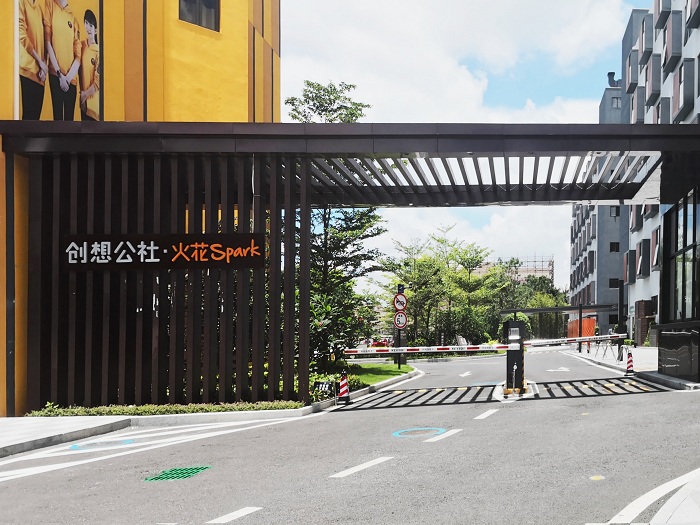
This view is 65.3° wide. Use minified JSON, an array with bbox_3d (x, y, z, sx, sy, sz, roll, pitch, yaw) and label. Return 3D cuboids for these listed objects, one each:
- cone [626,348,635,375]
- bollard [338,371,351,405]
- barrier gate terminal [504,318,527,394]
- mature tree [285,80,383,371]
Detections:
[{"bbox_3d":[7.841,2.802,15.300,0.290,0.710,0.290,-1,-4,18],"label":"cone"},{"bbox_3d":[-0.117,2.656,11.600,0.280,0.710,0.280,-1,-4,18],"label":"bollard"},{"bbox_3d":[3.759,2.146,12.400,0.460,1.580,0.400,-1,-4,22],"label":"barrier gate terminal"},{"bbox_3d":[-0.644,-1.288,19.000,3.700,10.100,3.700,0,-4,0],"label":"mature tree"}]

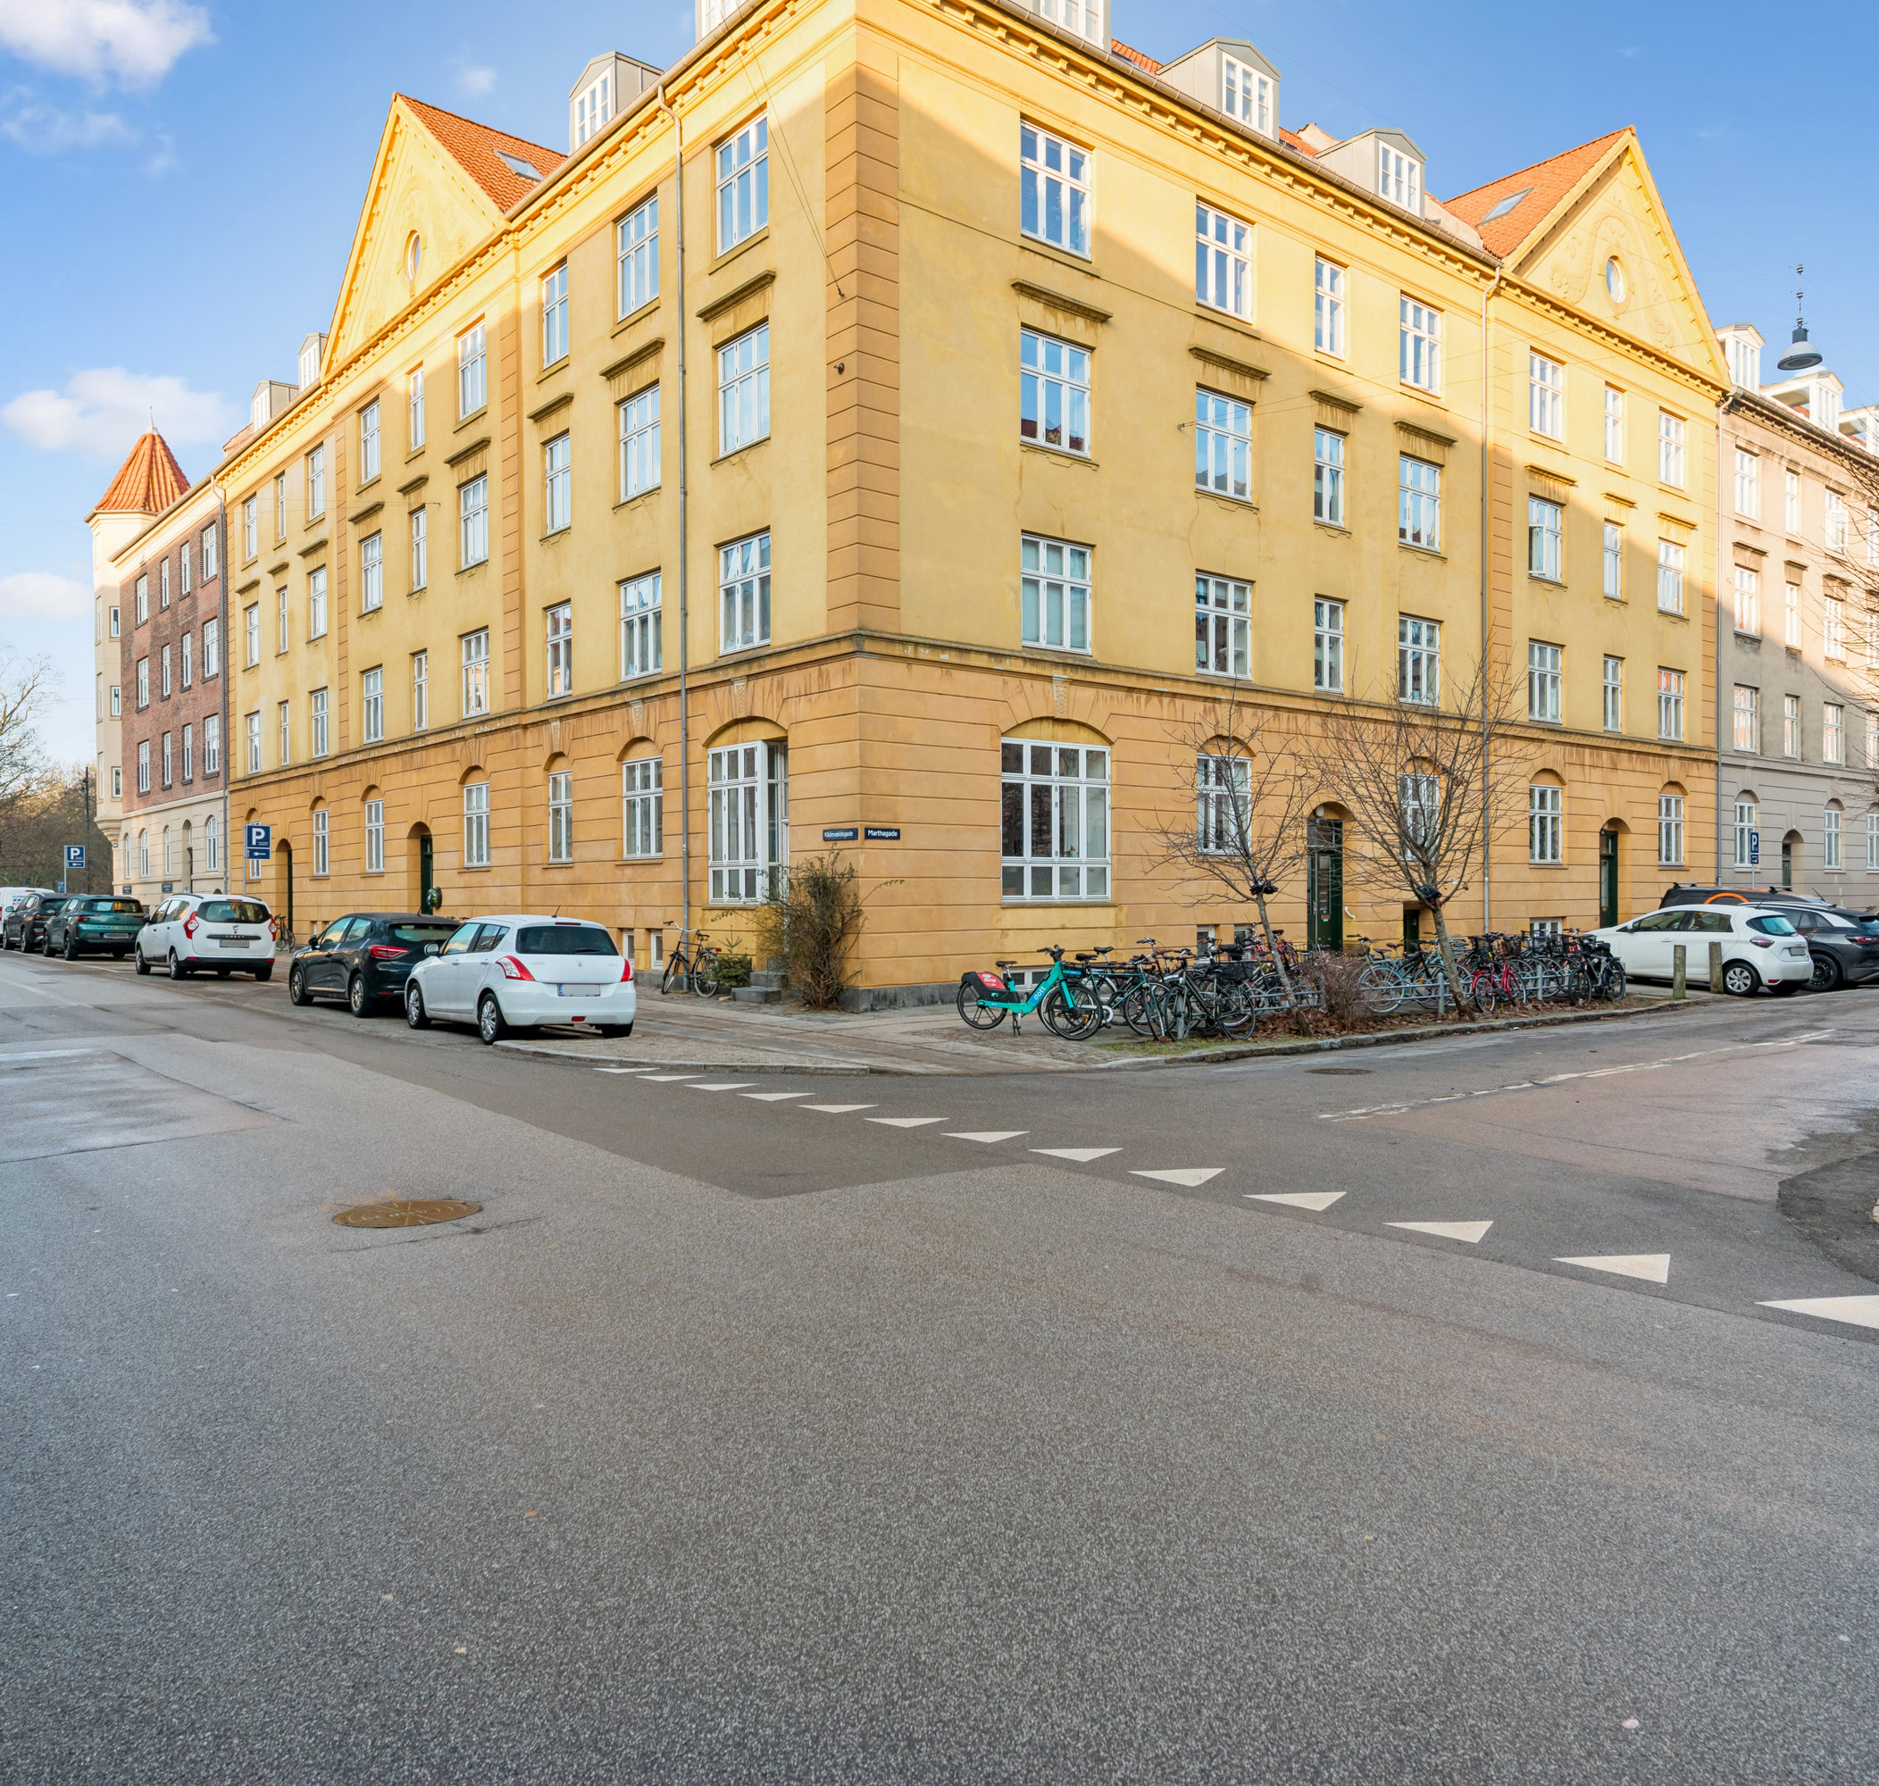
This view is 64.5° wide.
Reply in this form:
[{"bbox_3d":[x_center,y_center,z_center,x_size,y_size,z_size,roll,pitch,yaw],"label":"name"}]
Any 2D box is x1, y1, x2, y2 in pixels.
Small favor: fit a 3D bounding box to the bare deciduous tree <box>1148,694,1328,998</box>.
[{"bbox_3d":[3.450,-0.380,17.400,2.000,3.800,2.000,0,0,0],"label":"bare deciduous tree"}]

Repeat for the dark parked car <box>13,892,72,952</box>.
[{"bbox_3d":[-25.700,0.860,43.100,1.840,1.600,4.450,0,0,-41],"label":"dark parked car"}]

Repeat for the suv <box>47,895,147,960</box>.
[{"bbox_3d":[-22.000,0.900,38.850,1.810,1.570,4.330,0,0,-40],"label":"suv"}]

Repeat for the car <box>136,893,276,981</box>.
[{"bbox_3d":[-15.150,0.890,30.650,1.750,1.690,4.500,0,0,-40],"label":"car"}]

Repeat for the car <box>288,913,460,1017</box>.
[{"bbox_3d":[-8.430,1.030,22.560,1.790,1.440,4.050,0,0,-40],"label":"car"}]

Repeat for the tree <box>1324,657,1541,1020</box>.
[{"bbox_3d":[6.600,-0.730,20.200,2.800,4.750,2.700,0,0,18],"label":"tree"}]

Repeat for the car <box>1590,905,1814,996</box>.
[{"bbox_3d":[14.400,1.050,28.450,1.780,1.560,4.080,0,0,-37],"label":"car"}]

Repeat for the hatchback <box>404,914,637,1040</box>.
[{"bbox_3d":[-5.370,1.000,18.750,1.700,1.510,3.870,0,0,-40],"label":"hatchback"}]

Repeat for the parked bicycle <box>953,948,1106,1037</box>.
[{"bbox_3d":[1.070,1.160,17.600,1.800,1.070,0.600,0,0,23],"label":"parked bicycle"}]

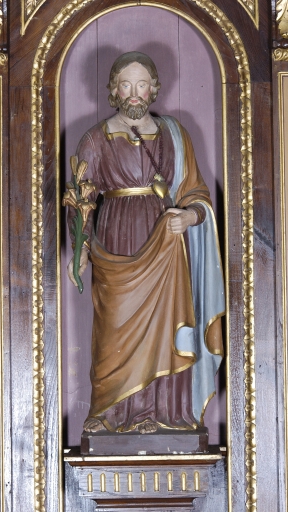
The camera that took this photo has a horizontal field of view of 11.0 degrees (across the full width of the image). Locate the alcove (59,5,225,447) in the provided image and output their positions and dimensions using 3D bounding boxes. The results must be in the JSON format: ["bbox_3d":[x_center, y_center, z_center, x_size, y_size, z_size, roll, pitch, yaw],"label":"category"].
[{"bbox_3d":[-0.005,-0.100,4.900,0.545,1.450,0.240,-1,-2,0],"label":"alcove"}]

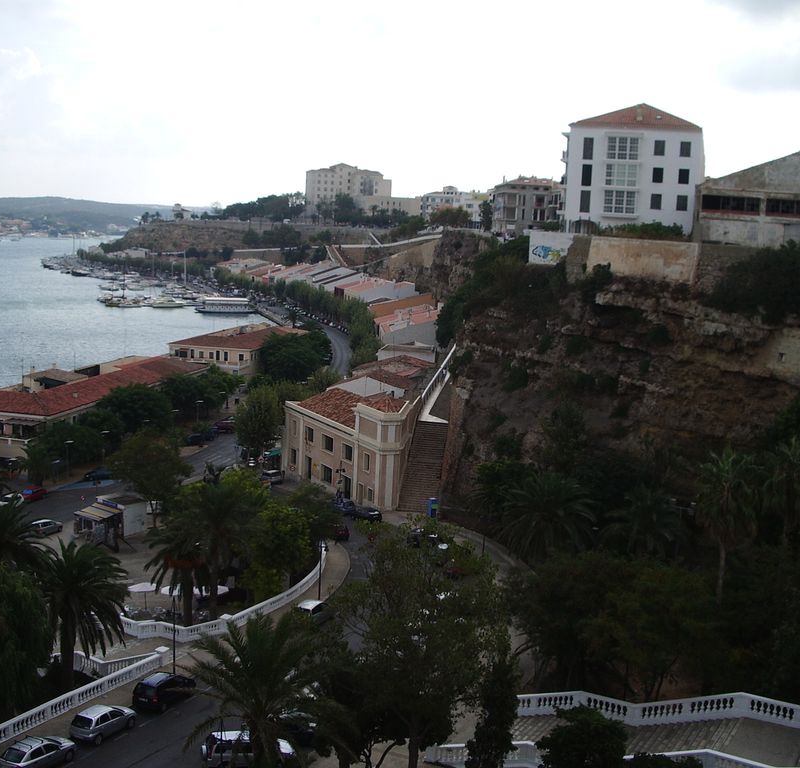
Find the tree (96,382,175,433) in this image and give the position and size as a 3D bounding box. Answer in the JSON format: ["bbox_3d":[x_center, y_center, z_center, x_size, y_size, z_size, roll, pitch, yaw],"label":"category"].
[{"bbox_3d":[-34.137,4.604,133.581,9.856,9.444,9.856,2,8,0],"label":"tree"}]

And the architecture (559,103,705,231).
[{"bbox_3d":[27.259,-24.582,119.606,14.400,15.210,14.000,4,9,14],"label":"architecture"}]

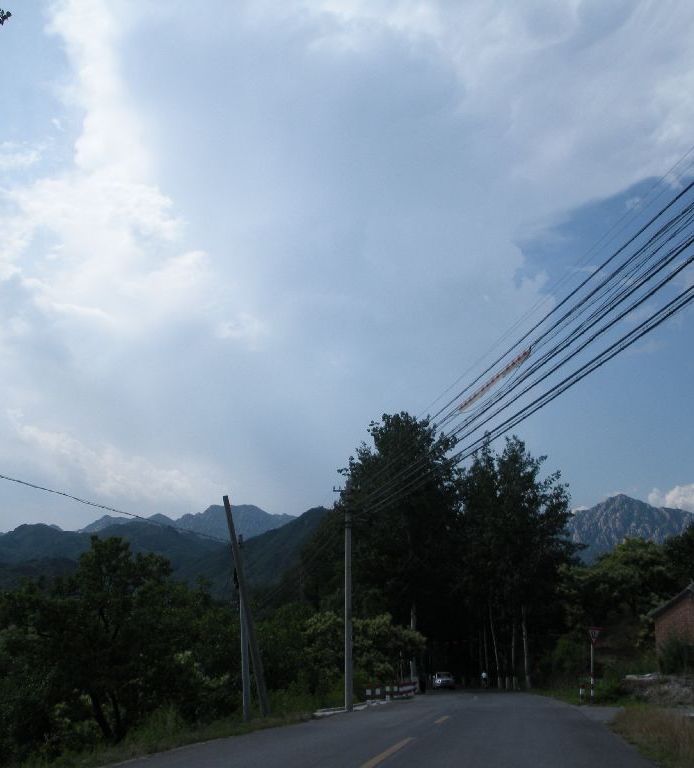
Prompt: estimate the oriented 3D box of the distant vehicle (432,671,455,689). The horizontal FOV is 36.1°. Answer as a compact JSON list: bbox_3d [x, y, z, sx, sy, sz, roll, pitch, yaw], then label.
[{"bbox_3d":[8.338,25.439,91.542,1.720,1.470,4.400,0,-15,2],"label":"distant vehicle"}]

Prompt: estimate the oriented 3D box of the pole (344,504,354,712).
[{"bbox_3d":[0.056,6.980,35.385,0.280,7.400,0.280,0,-15,0],"label":"pole"}]

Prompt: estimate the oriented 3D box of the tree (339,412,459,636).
[{"bbox_3d":[2.940,9.134,59.629,6.700,15.400,6.500,0,-15,0],"label":"tree"}]

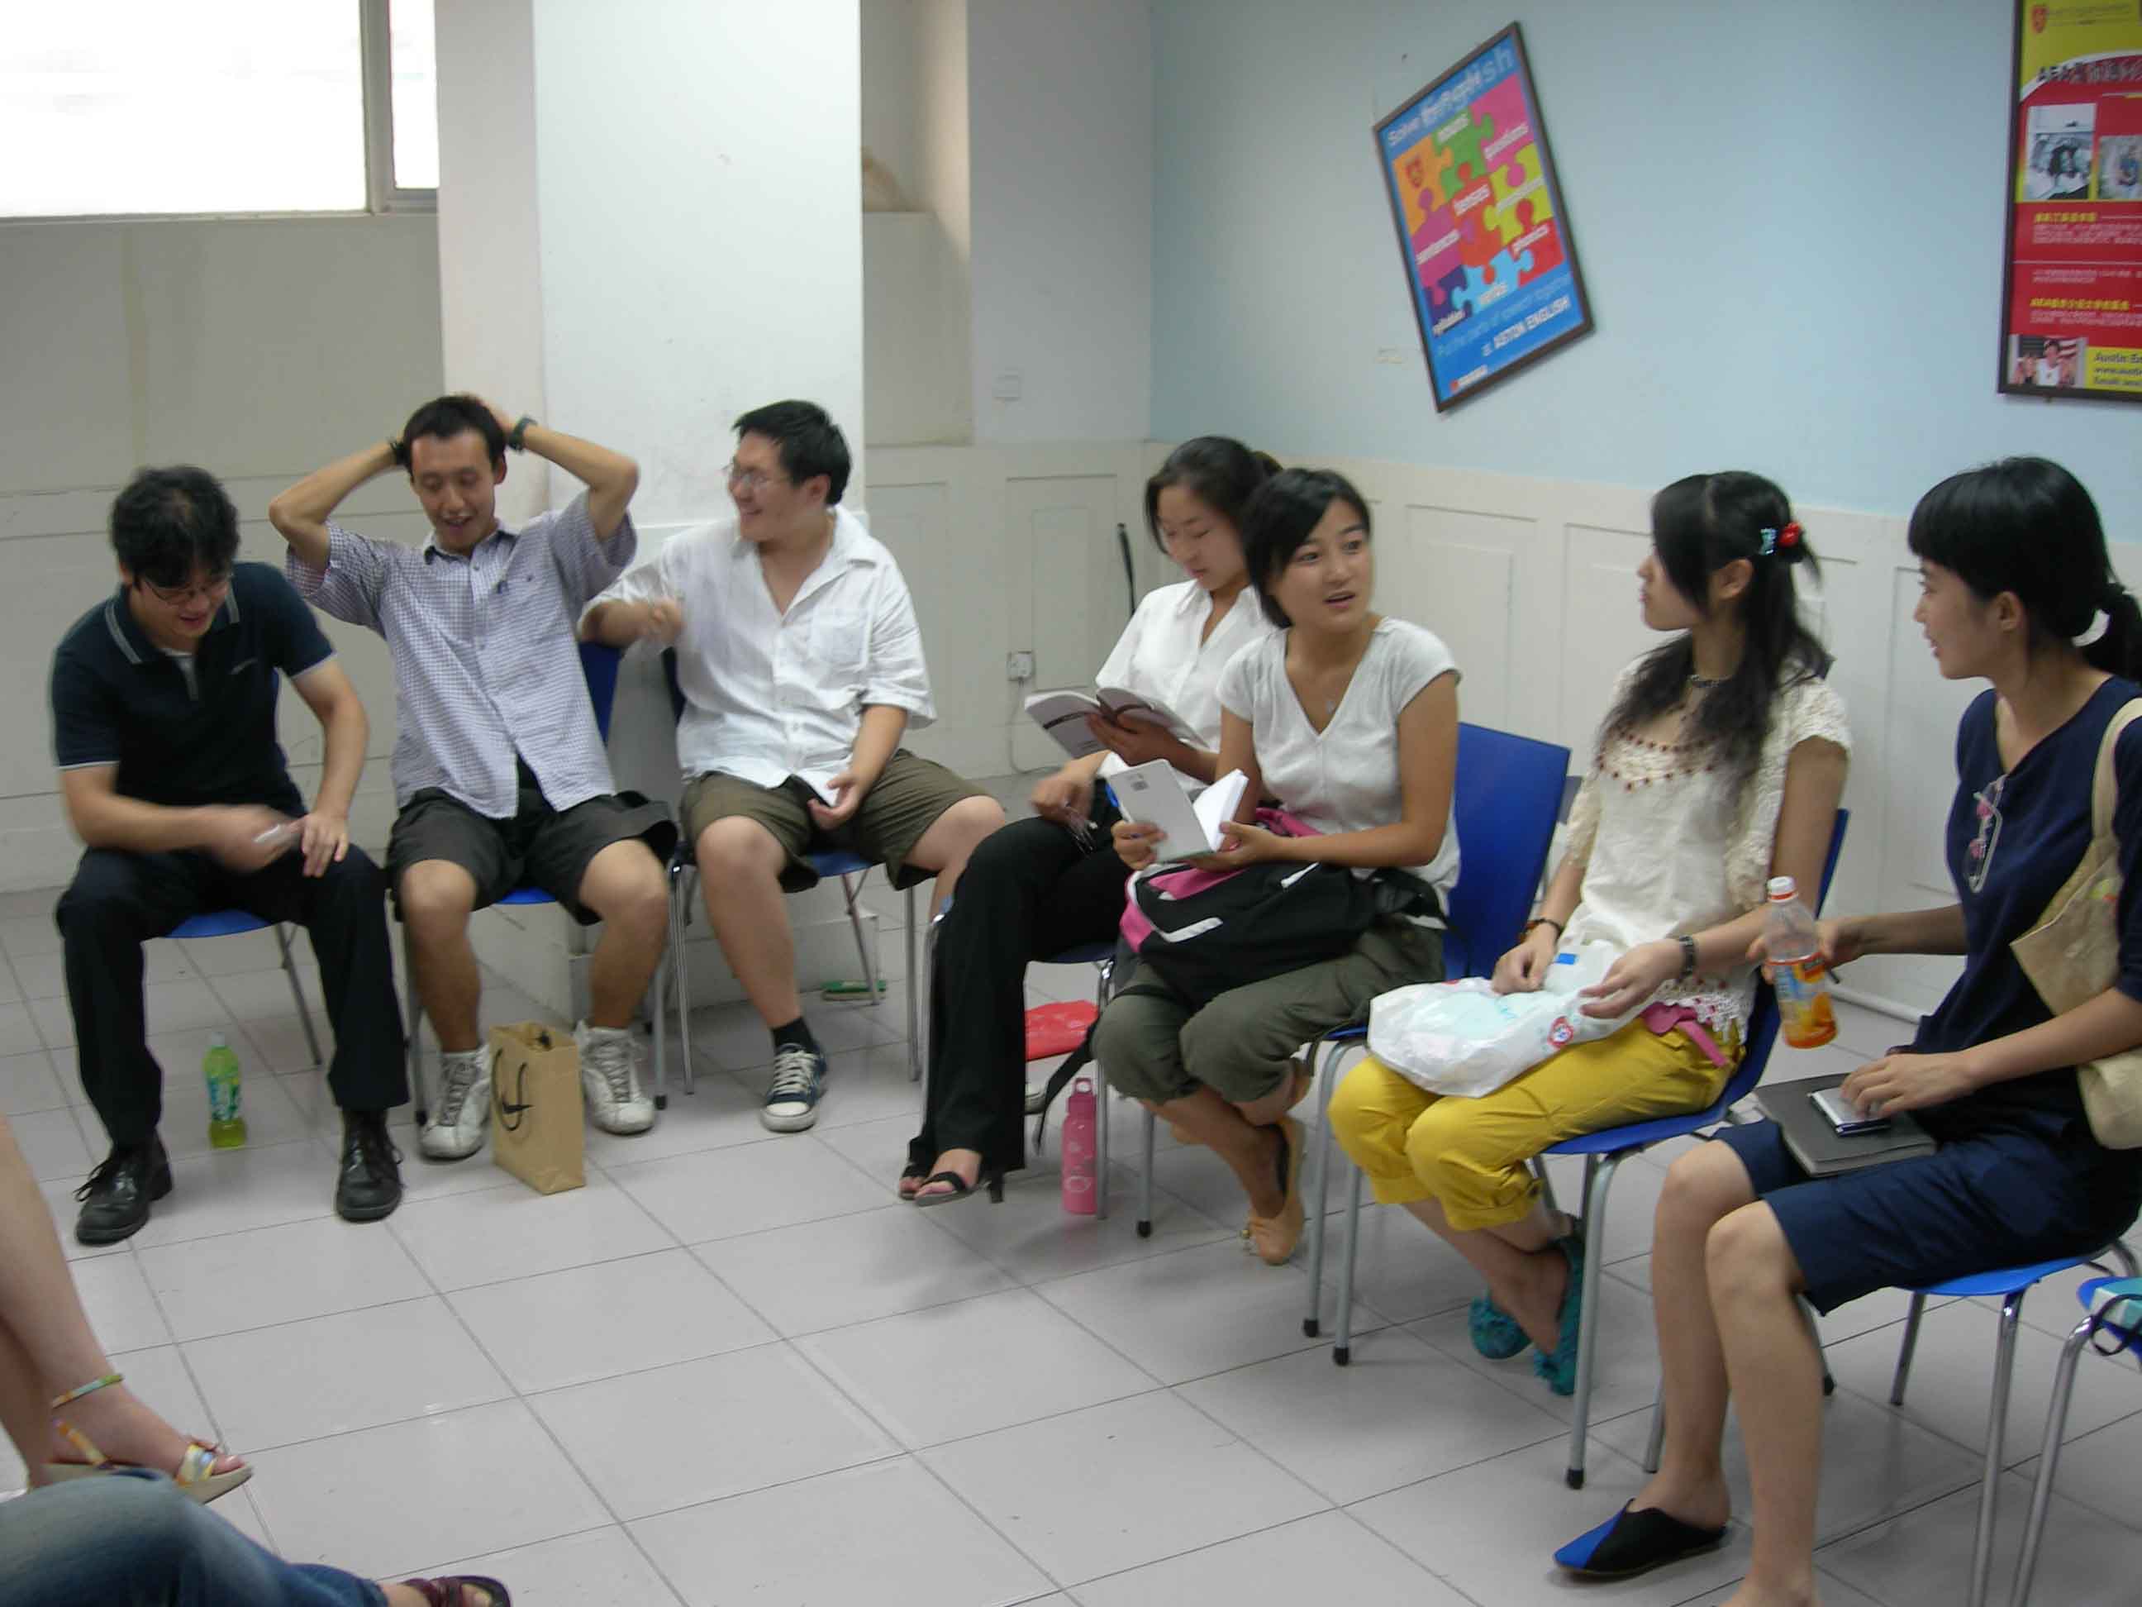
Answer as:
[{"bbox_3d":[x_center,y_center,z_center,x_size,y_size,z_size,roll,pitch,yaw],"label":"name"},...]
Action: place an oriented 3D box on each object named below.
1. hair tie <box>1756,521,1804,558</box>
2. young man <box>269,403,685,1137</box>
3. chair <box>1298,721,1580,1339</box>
[{"bbox_3d":[0.918,-0.346,3.042,0.060,0.050,0.055,-5,13,-23],"label":"hair tie"},{"bbox_3d":[-1.050,-0.089,4.293,0.720,1.310,0.700,-2,12,-13],"label":"young man"},{"bbox_3d":[0.446,0.310,3.610,0.530,0.810,0.470,-6,13,-30],"label":"chair"}]

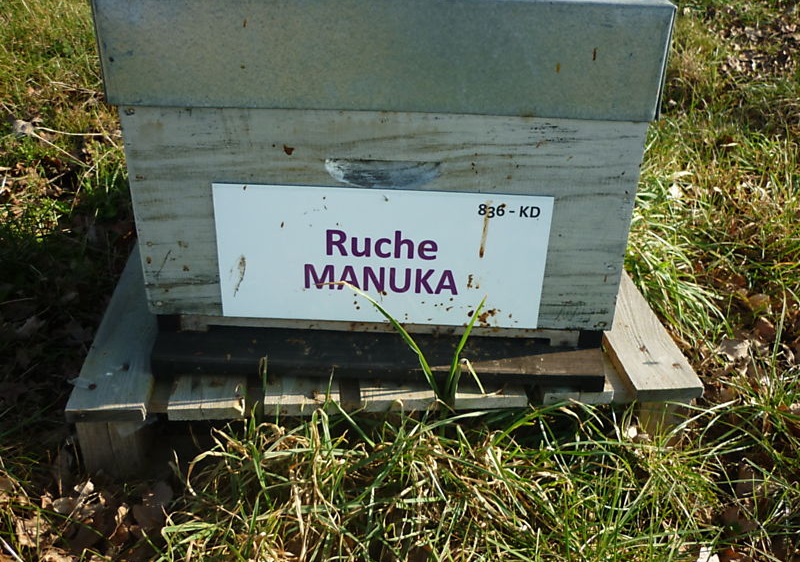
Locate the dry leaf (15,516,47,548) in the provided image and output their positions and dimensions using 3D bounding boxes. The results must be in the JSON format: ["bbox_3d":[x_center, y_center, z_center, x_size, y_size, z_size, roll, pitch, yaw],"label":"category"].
[{"bbox_3d":[-0.326,0.221,0.673,0.026,0.011,0.029,-9,28,-21],"label":"dry leaf"}]

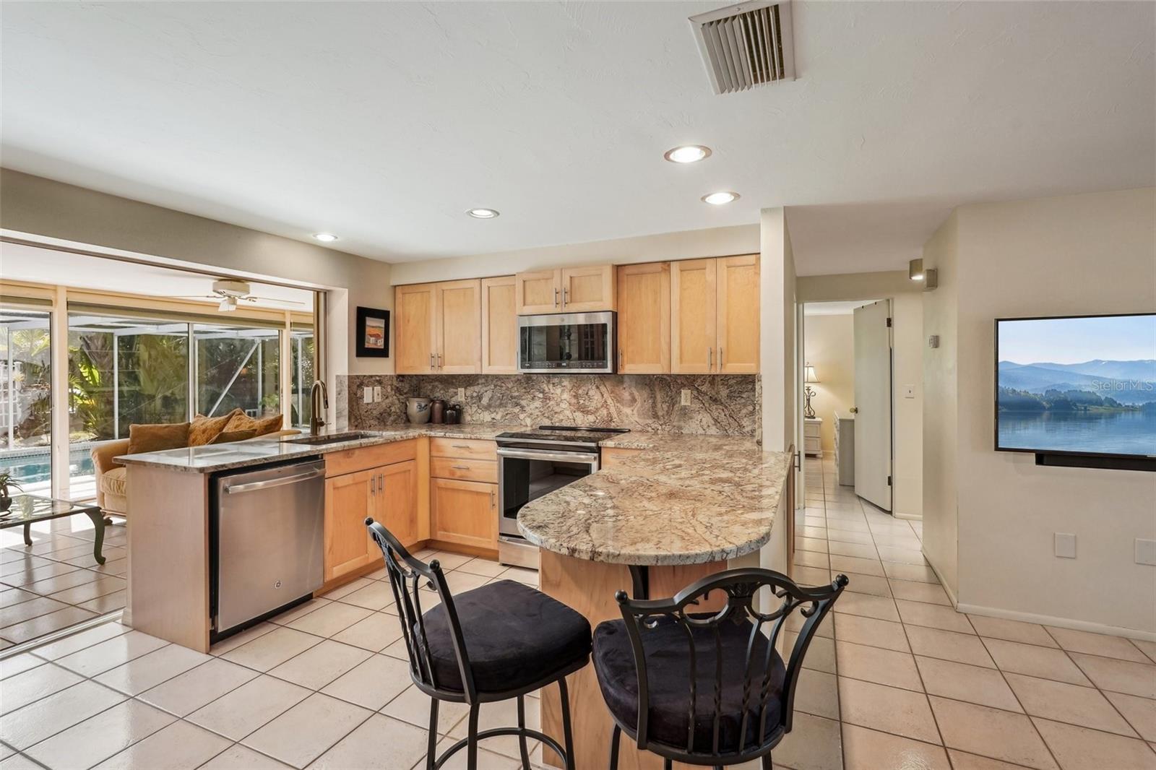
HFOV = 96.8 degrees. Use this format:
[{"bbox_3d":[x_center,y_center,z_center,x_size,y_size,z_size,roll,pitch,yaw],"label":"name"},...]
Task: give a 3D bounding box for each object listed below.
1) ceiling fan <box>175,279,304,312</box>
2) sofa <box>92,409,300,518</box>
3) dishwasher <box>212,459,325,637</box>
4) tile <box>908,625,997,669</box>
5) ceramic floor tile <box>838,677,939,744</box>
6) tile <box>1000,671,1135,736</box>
[{"bbox_3d":[-3.416,-0.882,5.076,1.250,0.320,1.250,0,1,24],"label":"ceiling fan"},{"bbox_3d":[-3.501,0.816,4.745,1.600,0.880,0.950,0,1,24],"label":"sofa"},{"bbox_3d":[-1.895,0.876,2.919,0.625,0.860,0.605,0,1,23],"label":"dishwasher"},{"bbox_3d":[1.867,1.317,2.595,0.331,0.012,0.331,0,1,24],"label":"tile"},{"bbox_3d":[1.258,1.320,2.097,0.331,0.010,0.331,0,1,25],"label":"ceramic floor tile"},{"bbox_3d":[2.030,1.325,2.145,0.331,0.012,0.331,0,1,24],"label":"tile"}]

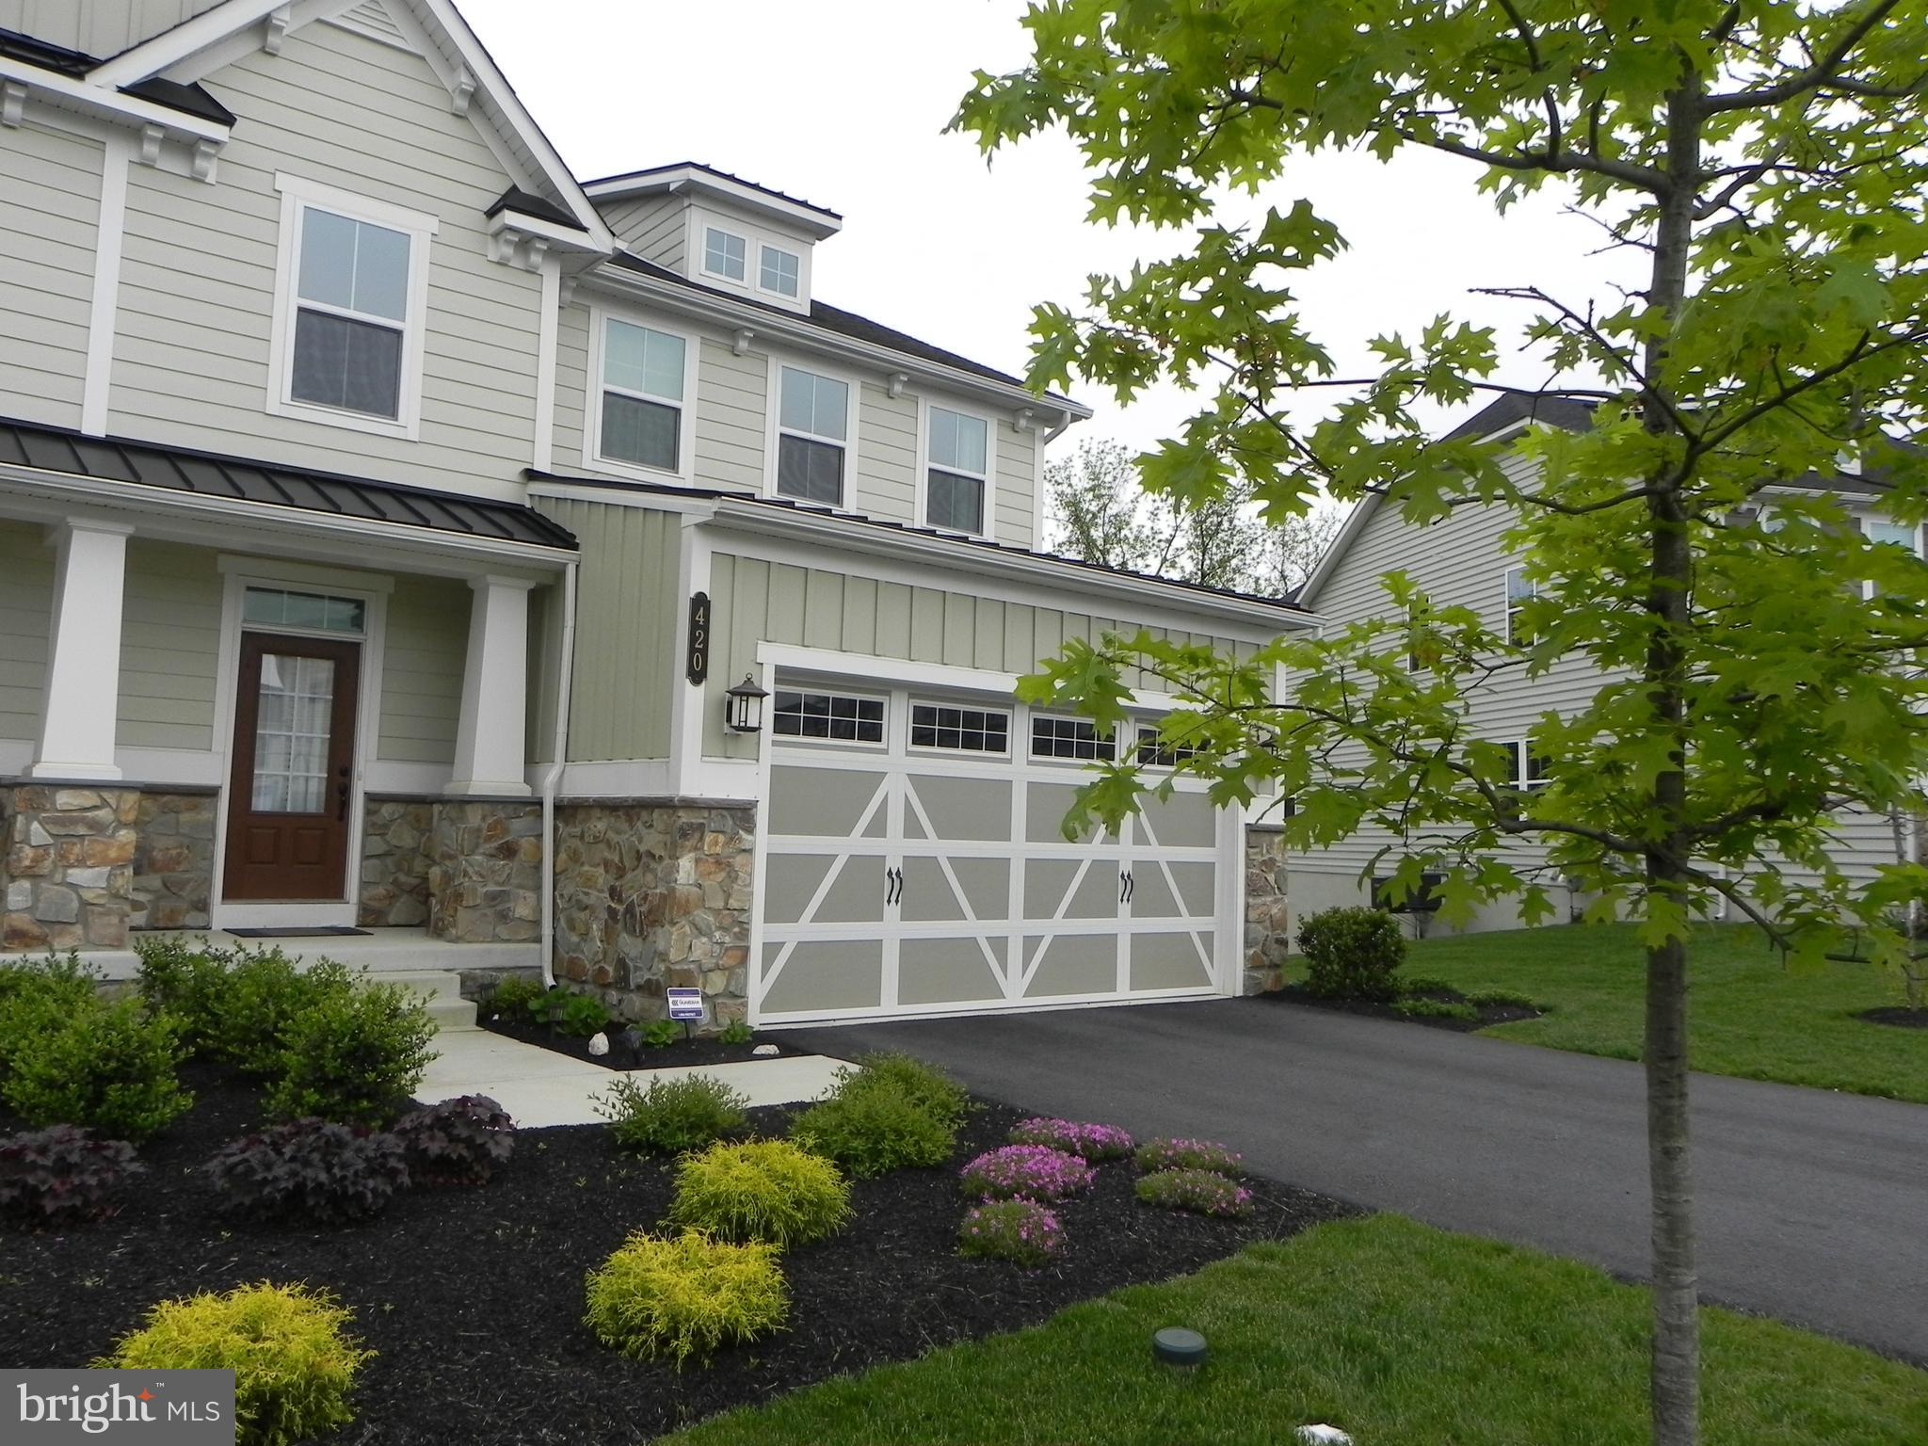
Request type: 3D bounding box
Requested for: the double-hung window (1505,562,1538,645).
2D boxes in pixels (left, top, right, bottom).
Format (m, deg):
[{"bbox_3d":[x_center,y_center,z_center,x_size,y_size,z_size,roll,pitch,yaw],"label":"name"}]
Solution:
[{"bbox_3d":[10.060,-2.088,26.114,0.100,1.516,0.950,3,-5,-12],"label":"double-hung window"}]

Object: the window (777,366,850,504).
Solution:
[{"bbox_3d":[-1.501,-2.825,14.388,0.820,1.290,0.100,5,-5,-39],"label":"window"}]

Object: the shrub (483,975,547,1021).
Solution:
[{"bbox_3d":[-3.022,1.850,9.755,0.430,0.300,0.420,3,-5,-17],"label":"shrub"}]

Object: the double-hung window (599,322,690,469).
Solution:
[{"bbox_3d":[-2.902,-2.941,13.086,0.830,1.300,0.100,6,-6,-39],"label":"double-hung window"}]

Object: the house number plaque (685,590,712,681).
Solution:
[{"bbox_3d":[-1.744,-0.551,9.529,0.149,0.629,0.025,6,-6,-39],"label":"house number plaque"}]

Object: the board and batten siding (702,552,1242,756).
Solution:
[{"bbox_3d":[0.523,-0.237,11.437,5.780,1.370,0.080,5,-5,-39],"label":"board and batten siding"}]

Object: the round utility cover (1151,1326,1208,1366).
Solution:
[{"bbox_3d":[0.614,1.773,4.120,0.155,0.065,0.155,1,-5,9],"label":"round utility cover"}]

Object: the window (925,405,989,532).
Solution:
[{"bbox_3d":[-0.071,-2.683,15.543,0.820,1.290,0.100,5,-5,-39],"label":"window"}]

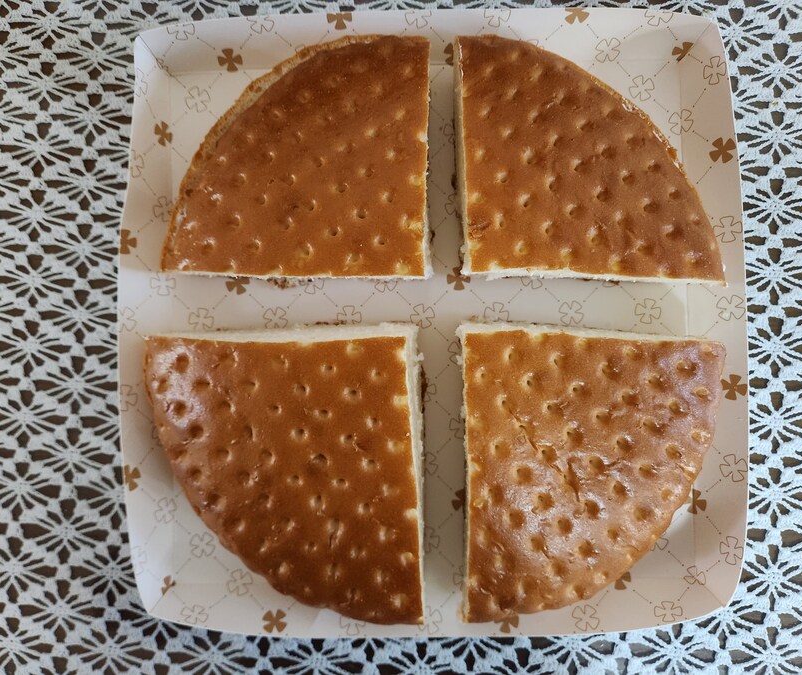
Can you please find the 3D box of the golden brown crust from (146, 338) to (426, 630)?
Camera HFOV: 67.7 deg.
[{"bbox_3d":[-0.059,0.070,0.306,0.144,0.036,0.153,-1,88,0],"label":"golden brown crust"}]

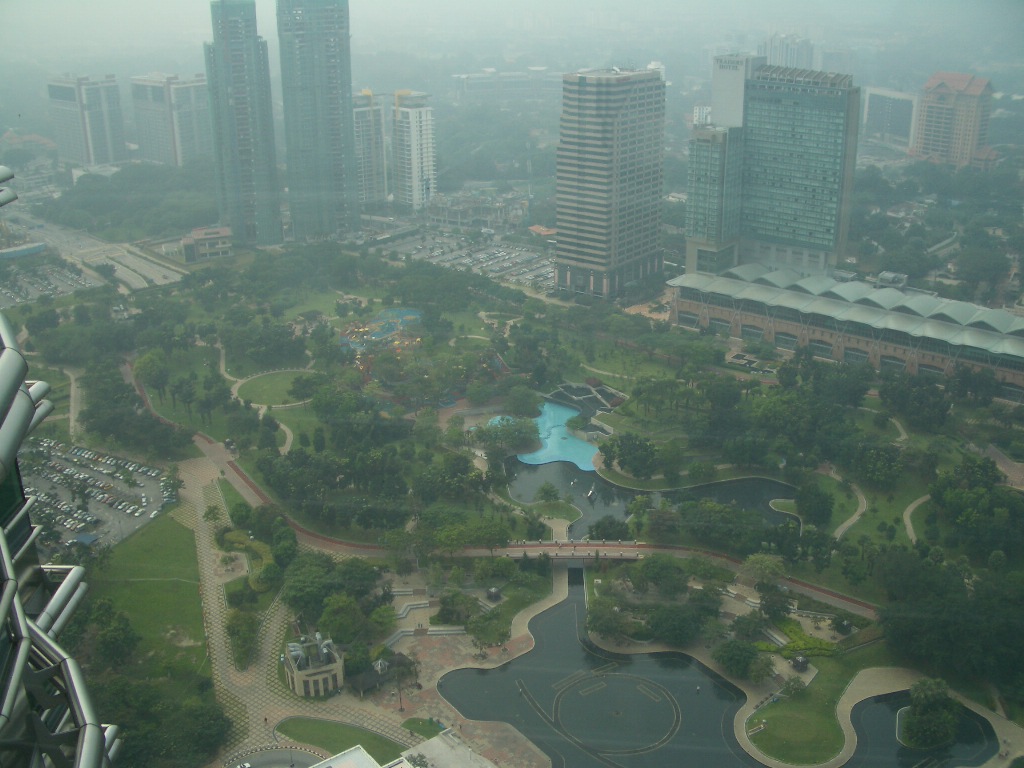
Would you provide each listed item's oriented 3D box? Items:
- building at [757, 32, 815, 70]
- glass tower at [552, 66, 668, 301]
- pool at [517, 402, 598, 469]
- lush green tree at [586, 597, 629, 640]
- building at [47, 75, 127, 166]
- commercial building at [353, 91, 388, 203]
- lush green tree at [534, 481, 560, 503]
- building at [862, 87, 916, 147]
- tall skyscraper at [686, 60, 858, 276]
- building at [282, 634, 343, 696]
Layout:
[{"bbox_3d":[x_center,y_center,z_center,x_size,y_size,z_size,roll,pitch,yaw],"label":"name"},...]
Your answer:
[{"bbox_3d":[446.250,-515.370,1677.130,72.000,90.000,42.000,12,24,28],"label":"building"},{"bbox_3d":[57.030,-119.050,606.960,38.500,125.000,56.000,15,26,34],"label":"glass tower"},{"bbox_3d":[16.820,20.370,413.000,33.000,1.200,66.000,-1,21,0],"label":"pool"},{"bbox_3d":[26.630,65.530,288.710,11.300,11.000,11.300,2,21,6],"label":"lush green tree"},{"bbox_3d":[-410.040,-253.700,1002.190,60.000,85.000,37.000,16,27,37],"label":"building"},{"bbox_3d":[-116.430,-185.490,819.130,31.000,89.000,24.000,-20,28,-39],"label":"commercial building"},{"bbox_3d":[12.390,37.210,361.150,8.800,6.800,8.800,0,21,2],"label":"lush green tree"},{"bbox_3d":[427.770,-296.380,1156.800,20.000,58.000,81.000,-6,22,-15],"label":"building"},{"bbox_3d":[143.190,-110.300,576.120,79.000,131.000,34.000,17,27,38],"label":"tall skyscraper"},{"bbox_3d":[-51.670,72.610,270.120,12.500,9.200,13.200,-9,23,-20],"label":"building"}]

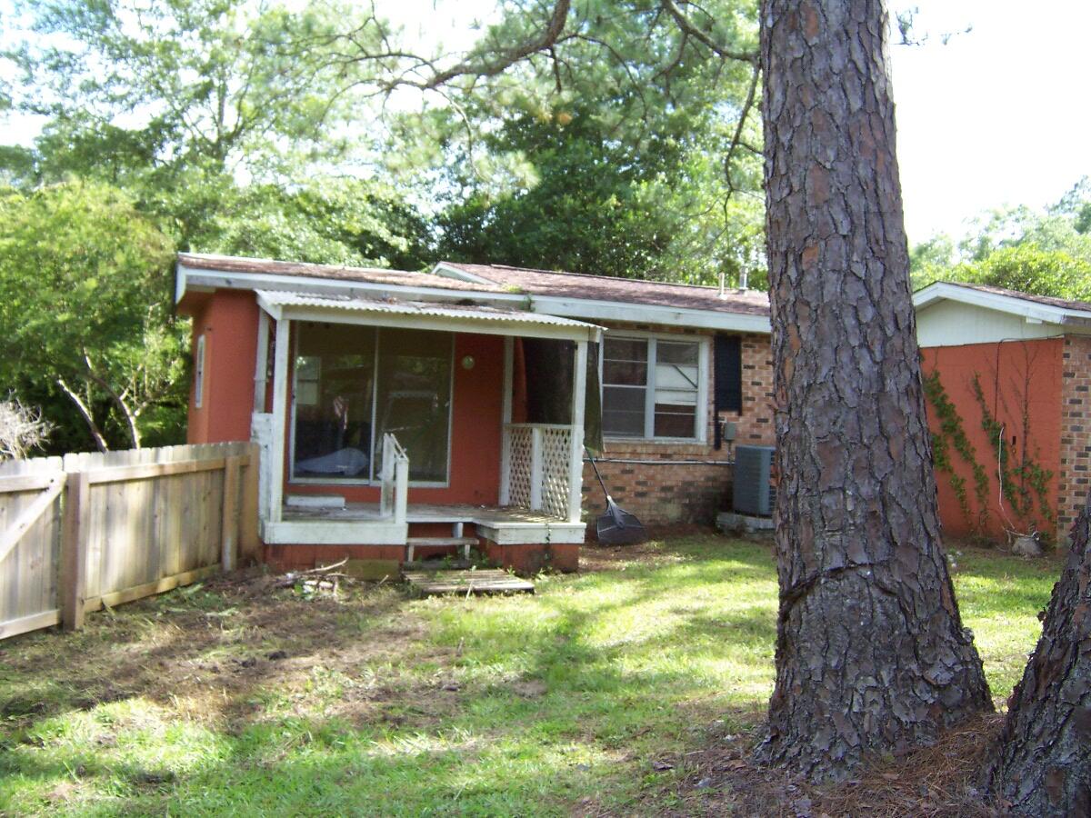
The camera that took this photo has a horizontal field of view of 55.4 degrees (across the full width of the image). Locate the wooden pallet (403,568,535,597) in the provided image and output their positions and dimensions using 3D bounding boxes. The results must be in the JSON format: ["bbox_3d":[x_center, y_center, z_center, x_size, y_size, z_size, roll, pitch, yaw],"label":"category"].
[{"bbox_3d":[-0.723,1.598,9.451,1.000,0.110,0.977,2,0,-21],"label":"wooden pallet"}]

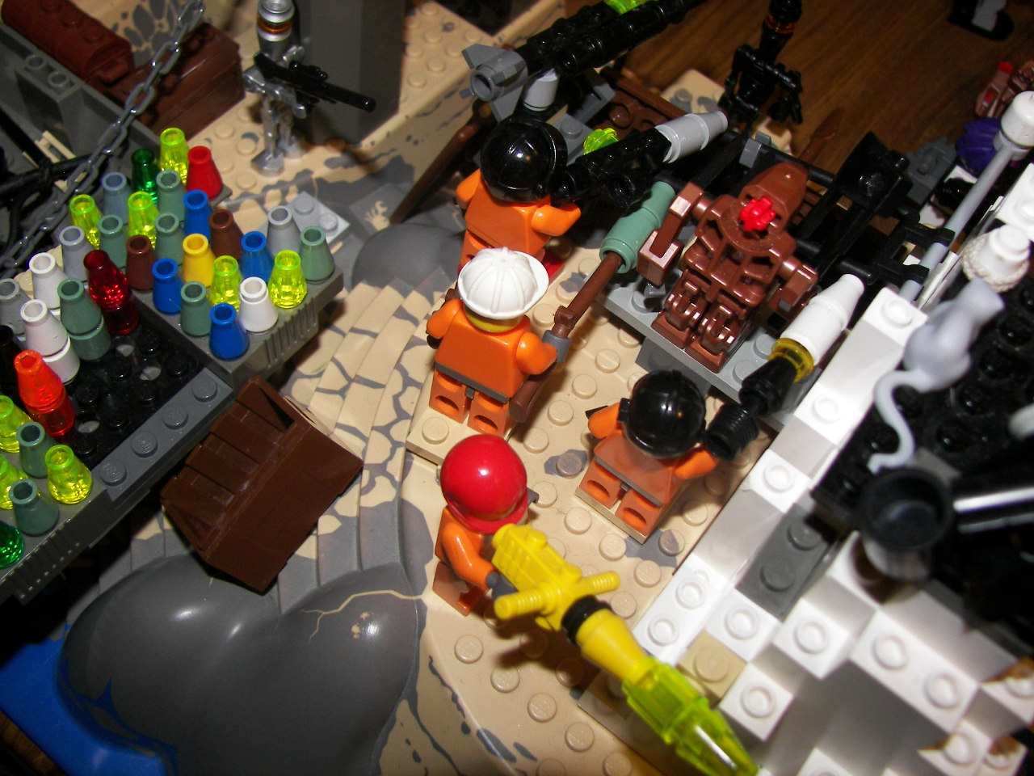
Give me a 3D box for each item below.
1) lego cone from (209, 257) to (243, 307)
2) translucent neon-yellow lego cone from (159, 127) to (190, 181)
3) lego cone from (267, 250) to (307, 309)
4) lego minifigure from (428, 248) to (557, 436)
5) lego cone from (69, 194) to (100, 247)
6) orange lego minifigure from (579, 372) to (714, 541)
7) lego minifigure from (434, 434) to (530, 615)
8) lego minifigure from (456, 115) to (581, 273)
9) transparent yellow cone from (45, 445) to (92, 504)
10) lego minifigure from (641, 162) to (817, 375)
[{"bbox_3d":[-0.055,-0.021,0.205,0.008,0.010,0.008,4,59,-7],"label":"lego cone"},{"bbox_3d":[-0.071,-0.048,0.224,0.008,0.011,0.008,4,59,-6],"label":"translucent neon-yellow lego cone"},{"bbox_3d":[-0.044,-0.021,0.207,0.008,0.011,0.008,4,59,-7],"label":"lego cone"},{"bbox_3d":[-0.003,-0.010,0.188,0.024,0.041,0.014,24,54,5],"label":"lego minifigure"},{"bbox_3d":[-0.083,-0.032,0.206,0.008,0.011,0.008,37,61,13],"label":"lego cone"},{"bbox_3d":[0.023,0.010,0.181,0.023,0.041,0.015,37,63,13],"label":"orange lego minifigure"},{"bbox_3d":[-0.003,0.022,0.173,0.015,0.041,0.019,35,60,16],"label":"lego minifigure"},{"bbox_3d":[0.001,-0.034,0.203,0.024,0.042,0.015,37,61,13],"label":"lego minifigure"},{"bbox_3d":[-0.075,0.014,0.179,0.008,0.011,0.008,4,59,-7],"label":"transparent yellow cone"},{"bbox_3d":[0.037,-0.021,0.189,0.029,0.044,0.016,37,61,13],"label":"lego minifigure"}]

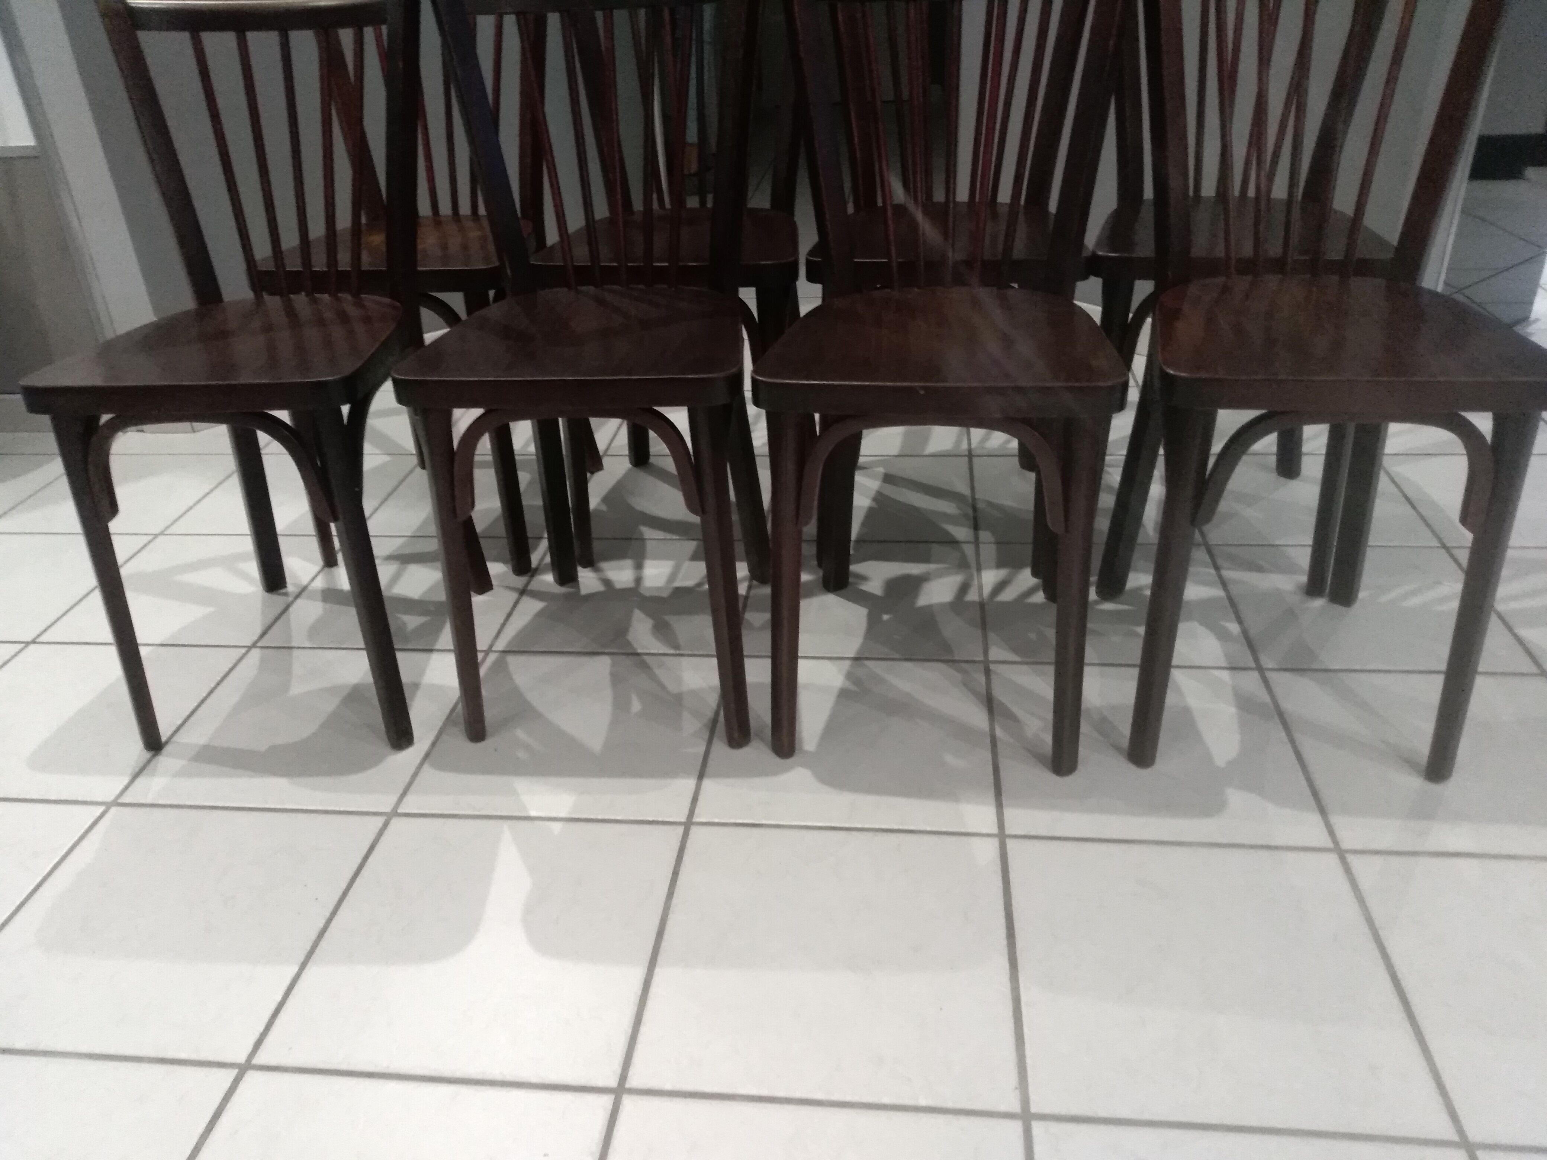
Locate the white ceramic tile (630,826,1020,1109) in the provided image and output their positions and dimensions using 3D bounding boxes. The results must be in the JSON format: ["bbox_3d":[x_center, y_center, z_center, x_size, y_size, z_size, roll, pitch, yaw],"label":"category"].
[{"bbox_3d":[0.057,0.359,1.115,0.336,0.010,0.327,1,30,7],"label":"white ceramic tile"}]

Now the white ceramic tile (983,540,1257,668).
[{"bbox_3d":[0.468,0.031,1.641,0.336,0.010,0.327,1,30,7],"label":"white ceramic tile"}]

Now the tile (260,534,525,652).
[{"bbox_3d":[-0.545,0.018,1.764,0.336,0.010,0.327,1,30,7],"label":"tile"}]

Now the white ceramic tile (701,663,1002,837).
[{"bbox_3d":[0.093,0.193,1.399,0.336,0.010,0.327,1,30,7],"label":"white ceramic tile"}]

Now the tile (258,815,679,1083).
[{"bbox_3d":[-0.281,0.355,1.156,0.336,0.010,0.327,1,30,7],"label":"tile"}]

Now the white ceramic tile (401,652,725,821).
[{"bbox_3d":[-0.244,0.189,1.440,0.336,0.010,0.327,1,30,7],"label":"white ceramic tile"}]

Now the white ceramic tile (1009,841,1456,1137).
[{"bbox_3d":[0.395,0.363,1.074,0.336,0.010,0.327,1,30,7],"label":"white ceramic tile"}]

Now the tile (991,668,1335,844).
[{"bbox_3d":[0.431,0.197,1.358,0.336,0.010,0.327,1,30,7],"label":"tile"}]

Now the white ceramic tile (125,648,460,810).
[{"bbox_3d":[-0.582,0.184,1.481,0.336,0.010,0.327,1,30,7],"label":"white ceramic tile"}]

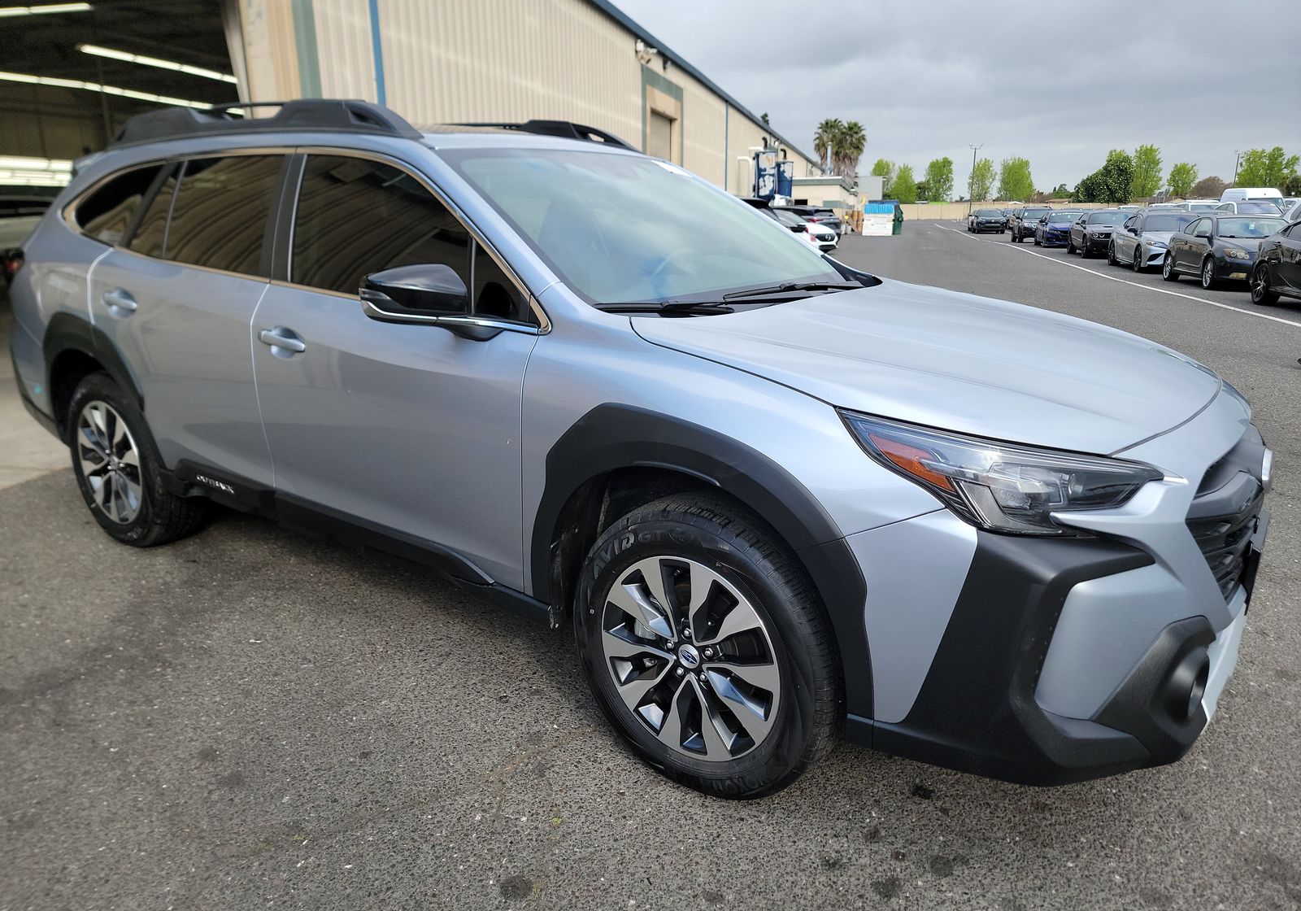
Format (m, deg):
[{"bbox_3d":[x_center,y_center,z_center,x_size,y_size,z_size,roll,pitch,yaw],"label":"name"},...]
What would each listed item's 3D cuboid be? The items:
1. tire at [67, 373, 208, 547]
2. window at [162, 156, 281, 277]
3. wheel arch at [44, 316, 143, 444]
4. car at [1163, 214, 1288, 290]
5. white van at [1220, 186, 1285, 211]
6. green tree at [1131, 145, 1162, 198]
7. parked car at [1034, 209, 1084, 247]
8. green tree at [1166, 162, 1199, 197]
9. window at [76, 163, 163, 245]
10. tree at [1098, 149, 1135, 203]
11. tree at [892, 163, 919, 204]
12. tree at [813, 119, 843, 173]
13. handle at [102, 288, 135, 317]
[{"bbox_3d":[-2.101,0.007,3.679,0.725,0.725,0.235,12,18,33],"label":"tire"},{"bbox_3d":[-1.457,-0.831,3.090,0.635,0.400,0.050,12,-1,33],"label":"window"},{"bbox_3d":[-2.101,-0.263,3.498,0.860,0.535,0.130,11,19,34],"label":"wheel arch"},{"bbox_3d":[11.966,-4.192,18.428,1.755,1.415,4.420,4,16,14],"label":"car"},{"bbox_3d":[36.033,-14.528,54.014,2.030,2.720,5.900,4,16,15],"label":"white van"},{"bbox_3d":[90.496,-49.902,164.750,5.300,13.080,5.300,0,15,0],"label":"green tree"},{"bbox_3d":[17.299,-9.449,37.569,1.860,1.450,4.880,5,16,15],"label":"parked car"},{"bbox_3d":[79.555,-39.610,135.000,4.720,8.860,4.720,4,16,13],"label":"green tree"},{"bbox_3d":[-2.054,-0.950,3.440,0.580,0.330,0.070,11,-7,38],"label":"window"},{"bbox_3d":[61.994,-36.010,120.000,5.110,9.860,5.110,4,16,13],"label":"tree"},{"bbox_3d":[39.798,-41.286,141.096,4.300,8.271,4.300,0,15,0],"label":"tree"},{"bbox_3d":[21.072,-33.615,106.524,3.500,11.503,3.500,0,15,0],"label":"tree"},{"bbox_3d":[-1.887,-0.551,3.241,0.218,0.085,0.056,16,22,32],"label":"handle"}]

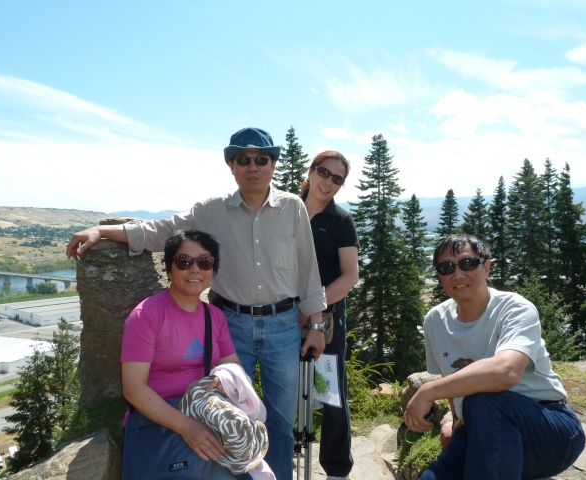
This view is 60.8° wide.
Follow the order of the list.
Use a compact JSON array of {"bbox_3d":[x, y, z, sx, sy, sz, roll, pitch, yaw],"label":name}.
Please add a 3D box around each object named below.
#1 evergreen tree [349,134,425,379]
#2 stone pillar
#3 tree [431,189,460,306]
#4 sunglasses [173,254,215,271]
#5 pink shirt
[{"bbox_3d":[3.407,0.631,18.000,2.700,8.900,2.700,-1,2,0],"label":"evergreen tree"},{"bbox_3d":[-0.784,0.352,2.270,0.380,0.850,0.360,-1,2,-9],"label":"stone pillar"},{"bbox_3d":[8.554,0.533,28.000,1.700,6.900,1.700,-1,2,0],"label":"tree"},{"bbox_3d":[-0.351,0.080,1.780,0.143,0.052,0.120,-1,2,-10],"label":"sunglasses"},{"bbox_3d":[-0.409,0.388,1.800,0.430,0.430,0.280,-2,3,-25],"label":"pink shirt"}]

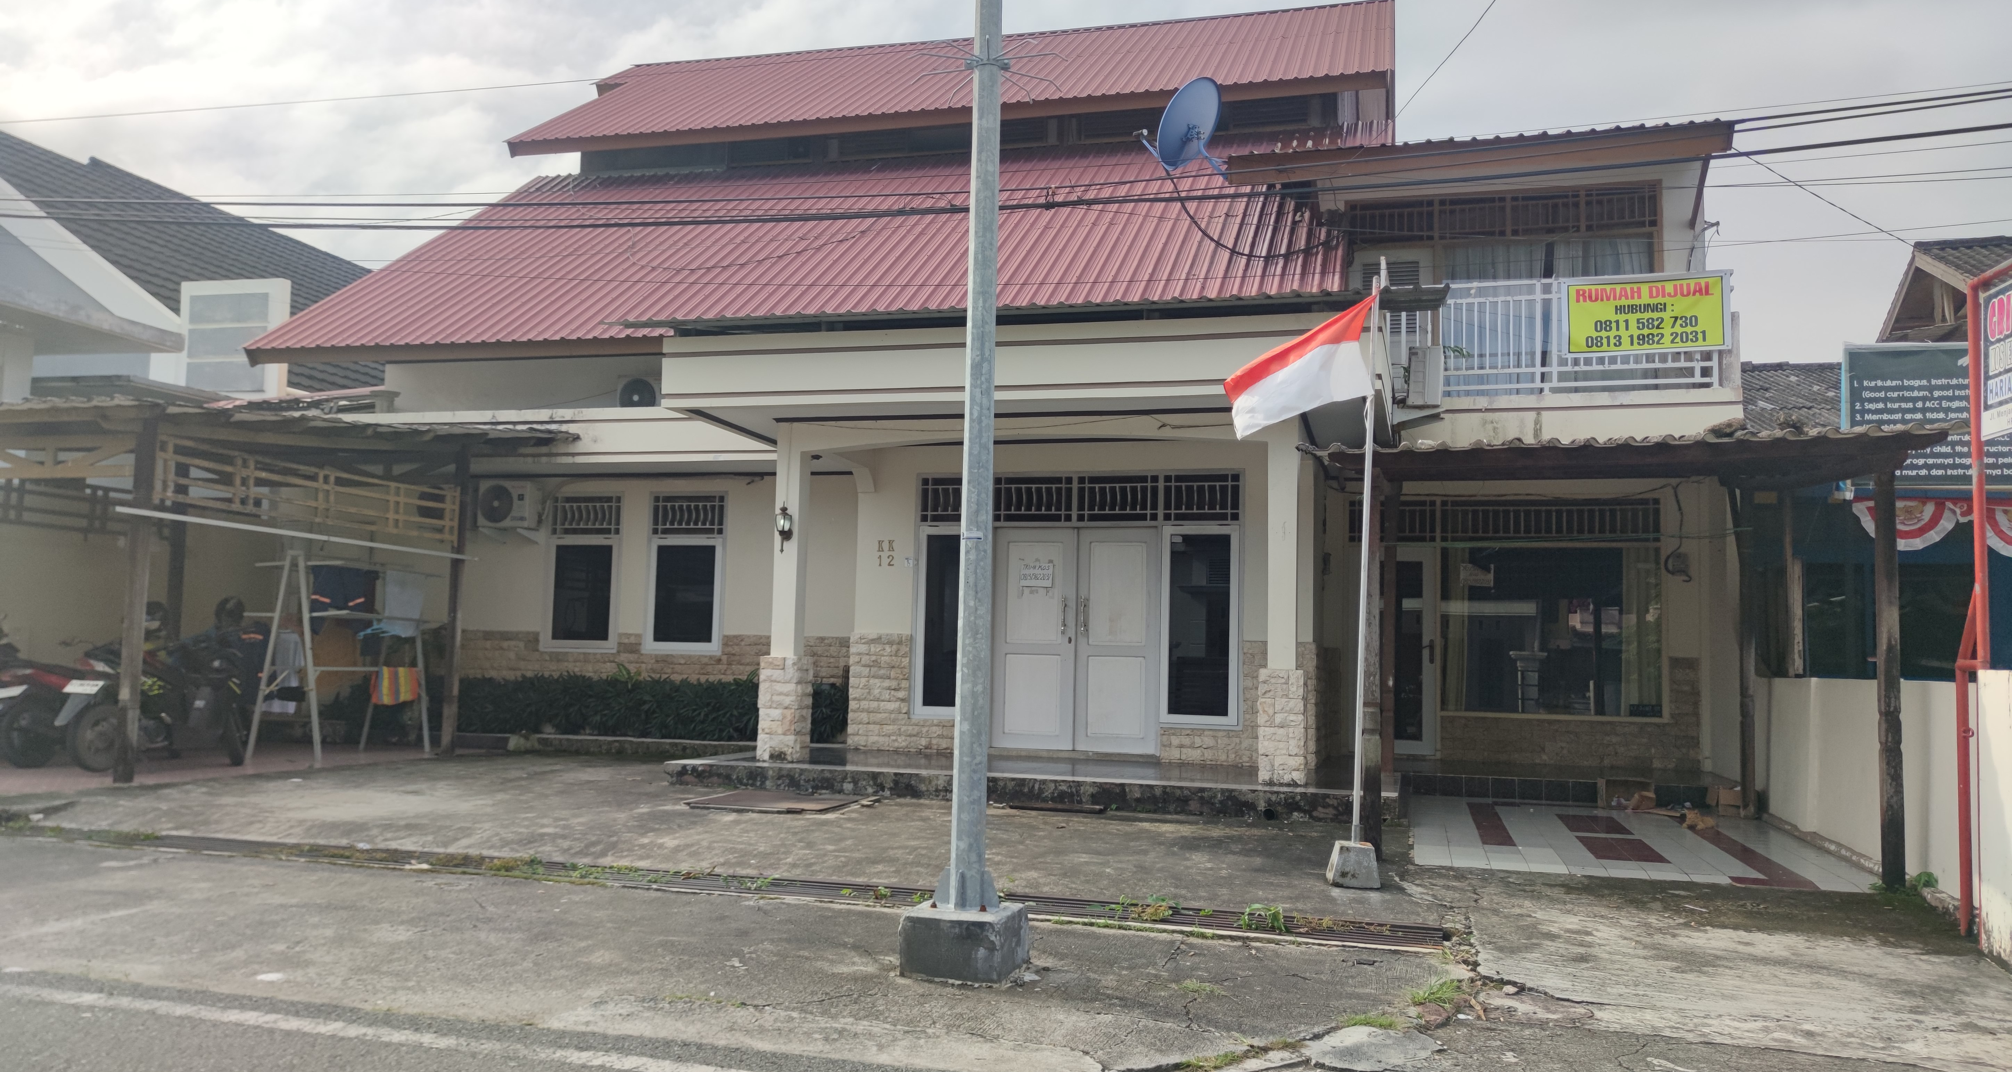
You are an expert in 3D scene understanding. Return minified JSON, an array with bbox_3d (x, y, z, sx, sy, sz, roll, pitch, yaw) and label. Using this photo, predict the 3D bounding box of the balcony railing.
[{"bbox_3d":[4.757,-1.707,12.171,2.760,1.020,0.100,0,-5,15],"label":"balcony railing"}]

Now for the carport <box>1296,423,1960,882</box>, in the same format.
[{"bbox_3d":[4.097,0.759,10.059,3.560,2.780,3.900,0,-5,15],"label":"carport"}]

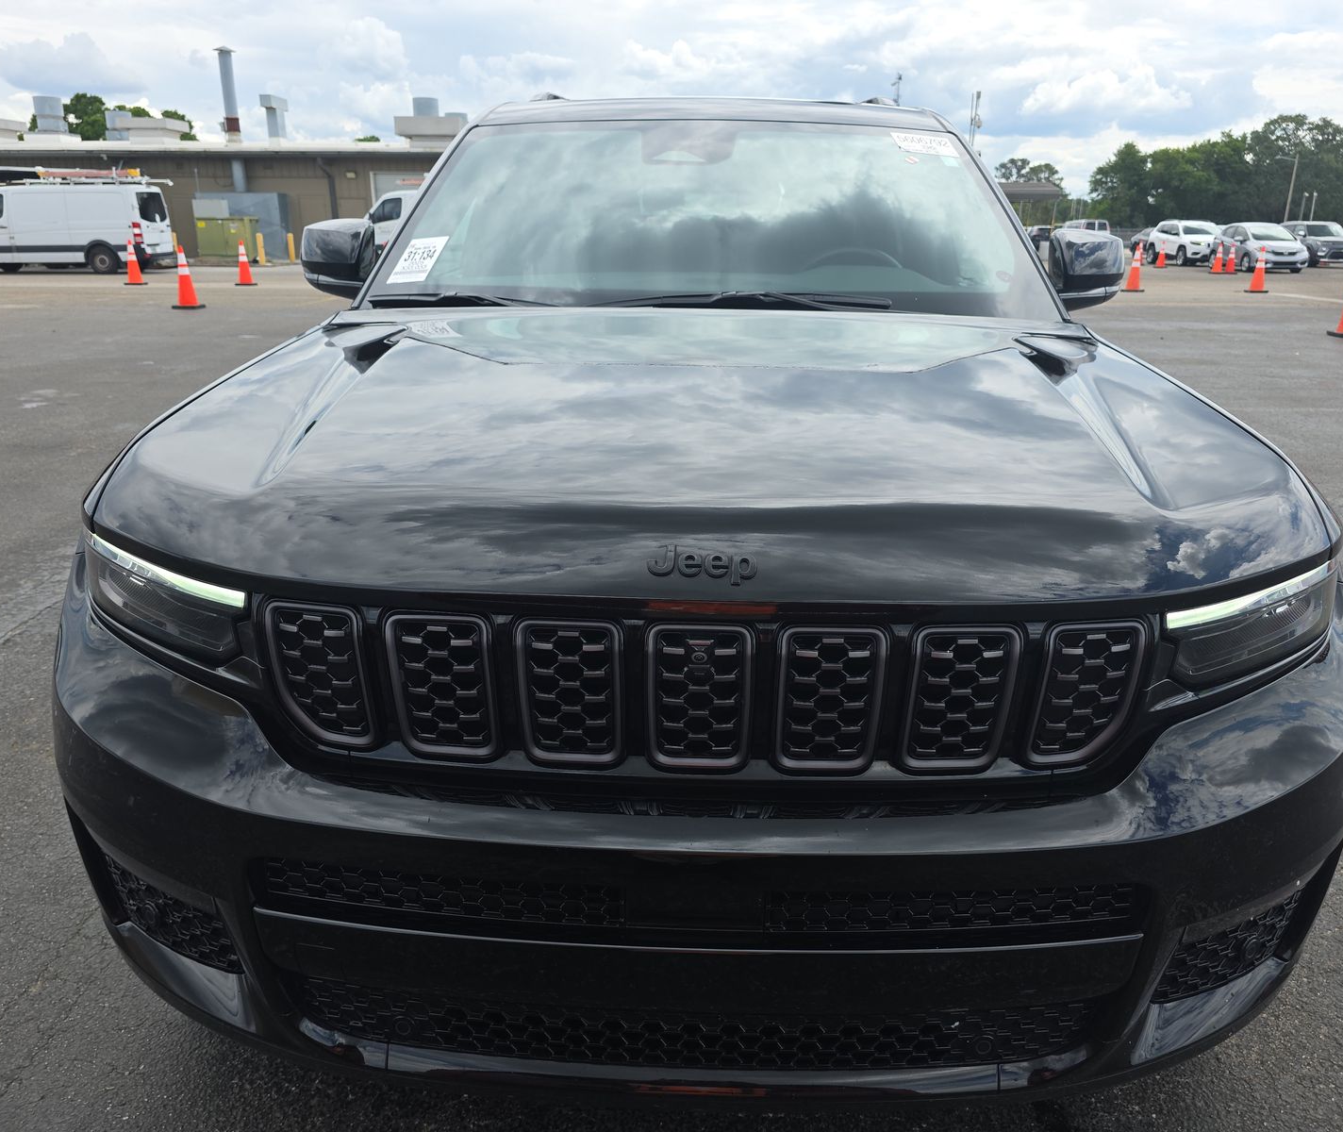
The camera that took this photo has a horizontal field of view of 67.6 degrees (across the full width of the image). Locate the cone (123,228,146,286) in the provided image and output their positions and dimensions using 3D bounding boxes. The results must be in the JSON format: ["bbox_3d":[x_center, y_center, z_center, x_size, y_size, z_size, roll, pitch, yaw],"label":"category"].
[{"bbox_3d":[-11.683,-6.569,21.752,0.430,0.920,0.430,0,19,0],"label":"cone"}]

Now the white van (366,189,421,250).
[{"bbox_3d":[-7.500,-10.700,31.800,5.900,2.500,2.030,0,19,-2],"label":"white van"}]

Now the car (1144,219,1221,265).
[{"bbox_3d":[20.400,-12.699,39.300,1.870,1.680,4.620,1,19,2],"label":"car"}]

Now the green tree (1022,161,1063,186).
[{"bbox_3d":[46.223,-45.581,125.000,5.000,9.200,5.000,0,19,0],"label":"green tree"}]

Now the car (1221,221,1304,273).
[{"bbox_3d":[19.400,-10.586,33.200,1.720,1.520,4.150,2,19,4],"label":"car"}]

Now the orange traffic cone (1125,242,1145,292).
[{"bbox_3d":[9.531,-6.094,20.552,0.430,0.920,0.430,0,19,0],"label":"orange traffic cone"}]

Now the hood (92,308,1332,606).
[{"bbox_3d":[0.055,-0.264,1.649,1.740,0.260,1.270,1,19,2],"label":"hood"}]

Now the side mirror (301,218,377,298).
[{"bbox_3d":[-0.860,-0.832,2.663,0.250,0.200,0.170,1,19,2],"label":"side mirror"}]

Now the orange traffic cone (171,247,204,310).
[{"bbox_3d":[-7.618,-4.532,15.707,0.370,0.920,0.370,0,19,0],"label":"orange traffic cone"}]

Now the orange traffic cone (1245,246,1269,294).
[{"bbox_3d":[12.783,-6.425,21.747,0.370,0.920,0.370,0,19,0],"label":"orange traffic cone"}]

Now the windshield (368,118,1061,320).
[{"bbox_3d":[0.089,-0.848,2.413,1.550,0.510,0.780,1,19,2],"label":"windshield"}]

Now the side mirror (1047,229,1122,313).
[{"bbox_3d":[1.060,-0.757,2.580,0.215,0.205,0.150,1,19,3],"label":"side mirror"}]

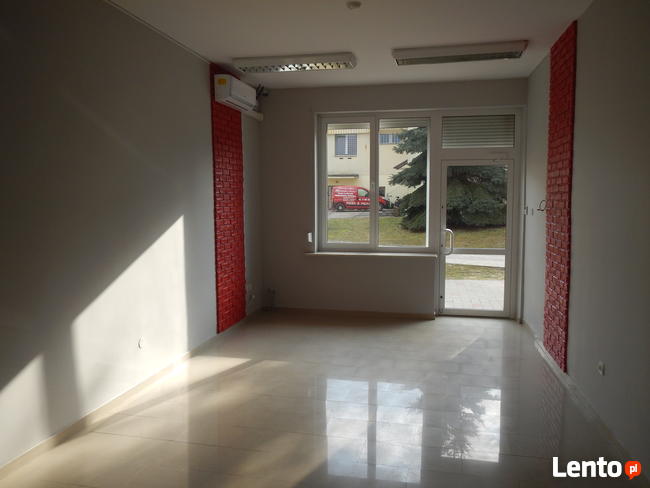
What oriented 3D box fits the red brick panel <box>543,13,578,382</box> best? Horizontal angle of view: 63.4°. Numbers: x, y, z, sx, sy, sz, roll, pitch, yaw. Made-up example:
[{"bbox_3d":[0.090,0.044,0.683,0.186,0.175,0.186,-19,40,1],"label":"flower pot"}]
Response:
[{"bbox_3d":[2.162,-0.400,4.878,0.032,2.952,0.853,1,5,12],"label":"red brick panel"}]

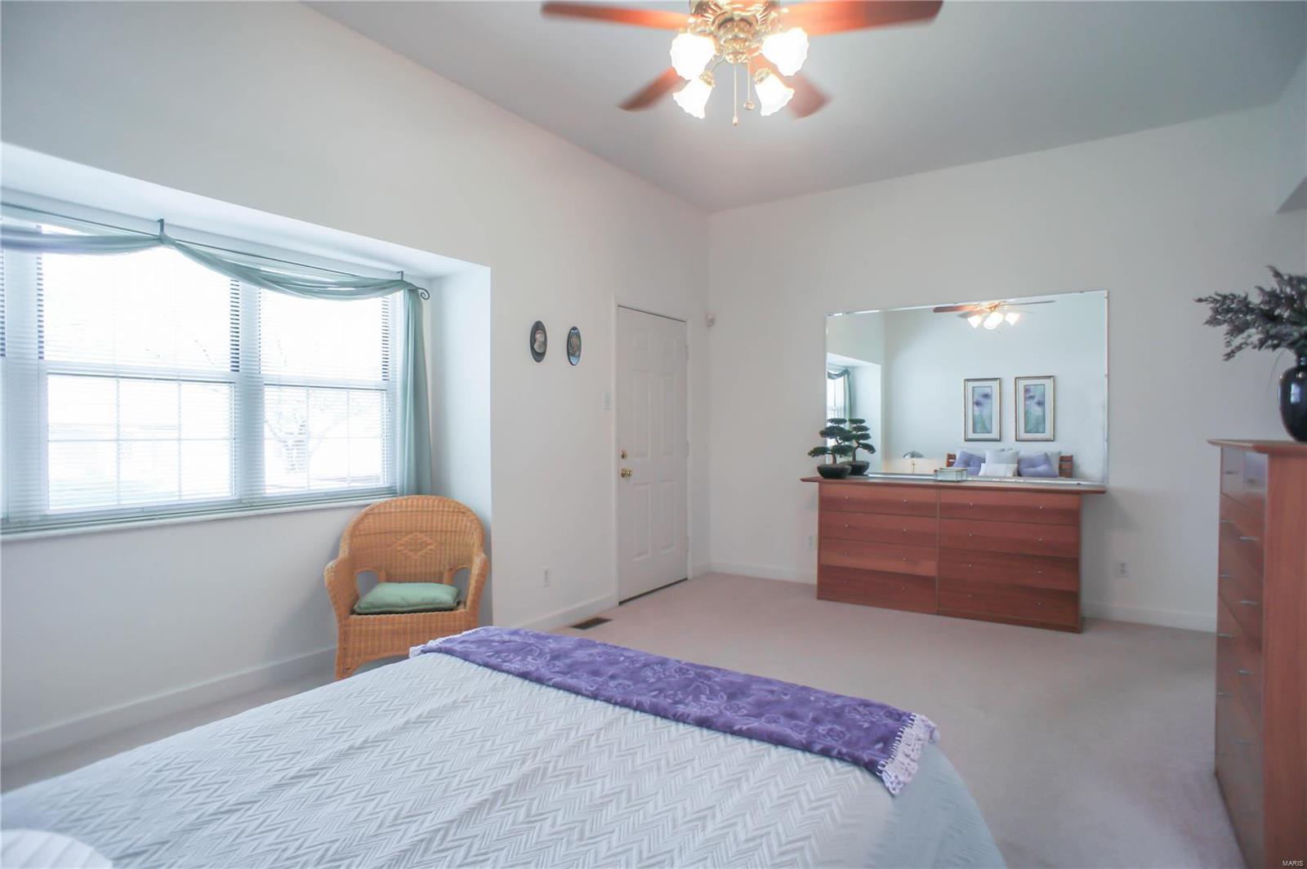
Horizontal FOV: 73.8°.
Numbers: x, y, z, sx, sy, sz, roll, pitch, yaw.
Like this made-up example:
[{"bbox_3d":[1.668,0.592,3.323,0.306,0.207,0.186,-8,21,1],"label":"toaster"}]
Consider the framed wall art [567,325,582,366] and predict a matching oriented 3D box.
[{"bbox_3d":[-0.483,-0.541,5.335,0.025,0.240,0.155,0,0,28],"label":"framed wall art"}]

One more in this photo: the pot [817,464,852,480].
[{"bbox_3d":[1.300,0.272,6.240,0.245,0.090,0.240,0,0,0],"label":"pot"}]

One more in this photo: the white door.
[{"bbox_3d":[0.012,0.130,6.300,0.060,2.010,1.000,0,0,28],"label":"white door"}]

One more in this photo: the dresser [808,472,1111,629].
[{"bbox_3d":[1.935,0.730,5.660,1.870,0.825,0.510,0,0,36],"label":"dresser"}]

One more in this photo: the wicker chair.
[{"bbox_3d":[-1.210,0.735,4.370,0.745,0.860,0.650,0,0,-13],"label":"wicker chair"}]

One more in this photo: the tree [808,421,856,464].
[{"bbox_3d":[1.278,0.057,6.240,0.300,0.330,0.250,0,0,36],"label":"tree"}]

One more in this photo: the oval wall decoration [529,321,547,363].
[{"bbox_3d":[-0.657,-0.533,5.000,0.025,0.242,0.165,0,0,28],"label":"oval wall decoration"}]

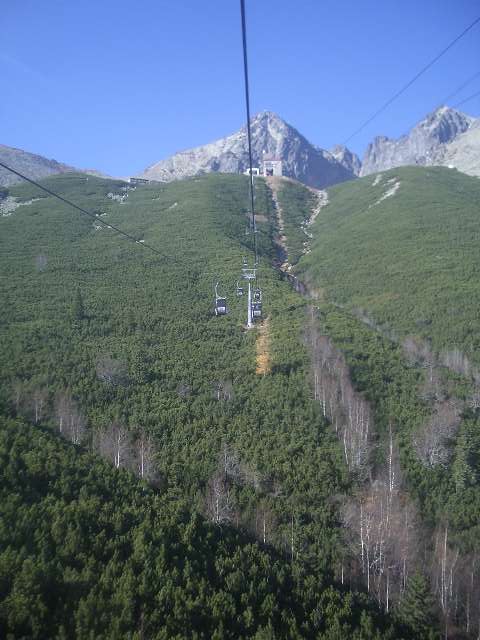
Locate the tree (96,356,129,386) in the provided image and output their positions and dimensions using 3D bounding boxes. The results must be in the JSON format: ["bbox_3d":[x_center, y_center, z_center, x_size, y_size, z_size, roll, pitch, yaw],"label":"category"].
[{"bbox_3d":[-29.160,11.780,148.000,7.320,6.860,7.100,0,-3,0],"label":"tree"}]

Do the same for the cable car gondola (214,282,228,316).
[{"bbox_3d":[-2.300,-2.570,81.000,1.590,4.260,1.800,0,-3,2],"label":"cable car gondola"}]

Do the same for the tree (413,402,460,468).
[{"bbox_3d":[32.960,19.190,108.000,7.680,10.850,7.450,0,-3,0],"label":"tree"}]

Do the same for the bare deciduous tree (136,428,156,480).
[{"bbox_3d":[-15.170,21.820,105.000,3.250,8.440,3.150,0,-3,0],"label":"bare deciduous tree"}]

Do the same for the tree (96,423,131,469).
[{"bbox_3d":[-21.110,21.110,108.000,5.670,8.010,5.500,0,-3,0],"label":"tree"}]

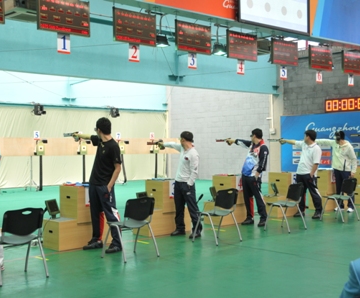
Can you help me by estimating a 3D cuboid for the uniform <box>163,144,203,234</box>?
[{"bbox_3d":[0.057,0.632,9.386,0.420,1.450,0.760,-1,0,-32],"label":"uniform"}]

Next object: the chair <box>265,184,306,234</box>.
[{"bbox_3d":[1.810,0.990,9.803,0.520,0.790,0.530,0,0,43],"label":"chair"}]

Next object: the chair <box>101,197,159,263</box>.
[{"bbox_3d":[-0.659,1.029,7.531,0.520,0.790,0.530,0,0,43],"label":"chair"}]

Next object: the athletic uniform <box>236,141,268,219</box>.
[{"bbox_3d":[1.314,0.560,10.516,0.440,1.490,0.820,-1,0,-32],"label":"athletic uniform"}]

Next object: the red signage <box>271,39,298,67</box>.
[{"bbox_3d":[2.173,-2.003,11.906,0.837,0.502,0.070,-1,0,-42],"label":"red signage"}]

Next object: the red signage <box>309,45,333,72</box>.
[{"bbox_3d":[2.957,-1.879,11.967,0.759,0.470,0.060,-1,0,-42],"label":"red signage"}]

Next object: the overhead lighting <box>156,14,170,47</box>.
[{"bbox_3d":[-0.276,-1.929,9.389,0.220,0.530,0.180,-1,0,-42],"label":"overhead lighting"}]

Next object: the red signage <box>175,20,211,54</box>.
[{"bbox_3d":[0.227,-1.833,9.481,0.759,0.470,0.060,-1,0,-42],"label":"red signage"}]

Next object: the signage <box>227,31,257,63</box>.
[{"bbox_3d":[1.137,-1.848,10.310,0.759,0.470,0.060,-1,0,-42],"label":"signage"}]

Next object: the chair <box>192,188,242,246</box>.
[{"bbox_3d":[0.567,0.998,8.626,0.520,0.800,0.570,-1,0,45],"label":"chair"}]

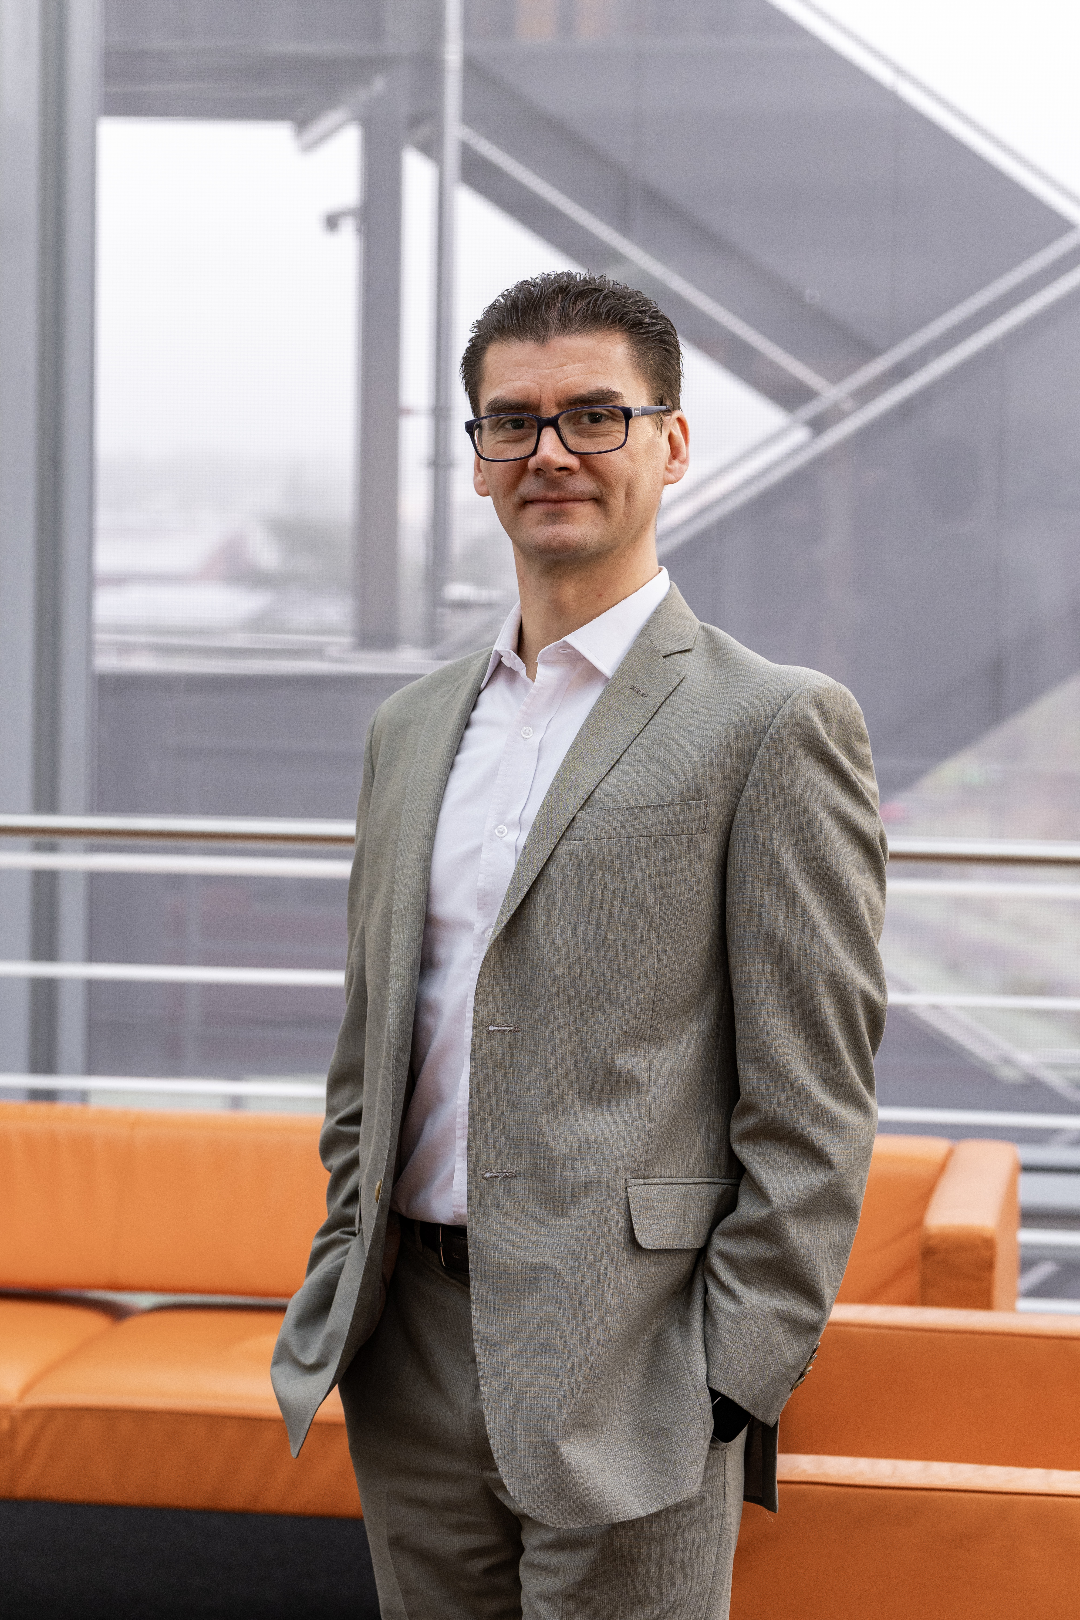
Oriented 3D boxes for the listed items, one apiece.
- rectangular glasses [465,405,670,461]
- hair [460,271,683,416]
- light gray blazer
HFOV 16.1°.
[{"bbox_3d":[0.027,-0.303,3.066,0.142,0.045,0.143,-3,6,17],"label":"rectangular glasses"},{"bbox_3d":[0.028,-0.348,3.085,0.172,0.168,0.198,-3,6,17],"label":"hair"},{"bbox_3d":[0.039,0.189,3.080,0.530,0.750,0.340,3,4,36],"label":"light gray blazer"}]

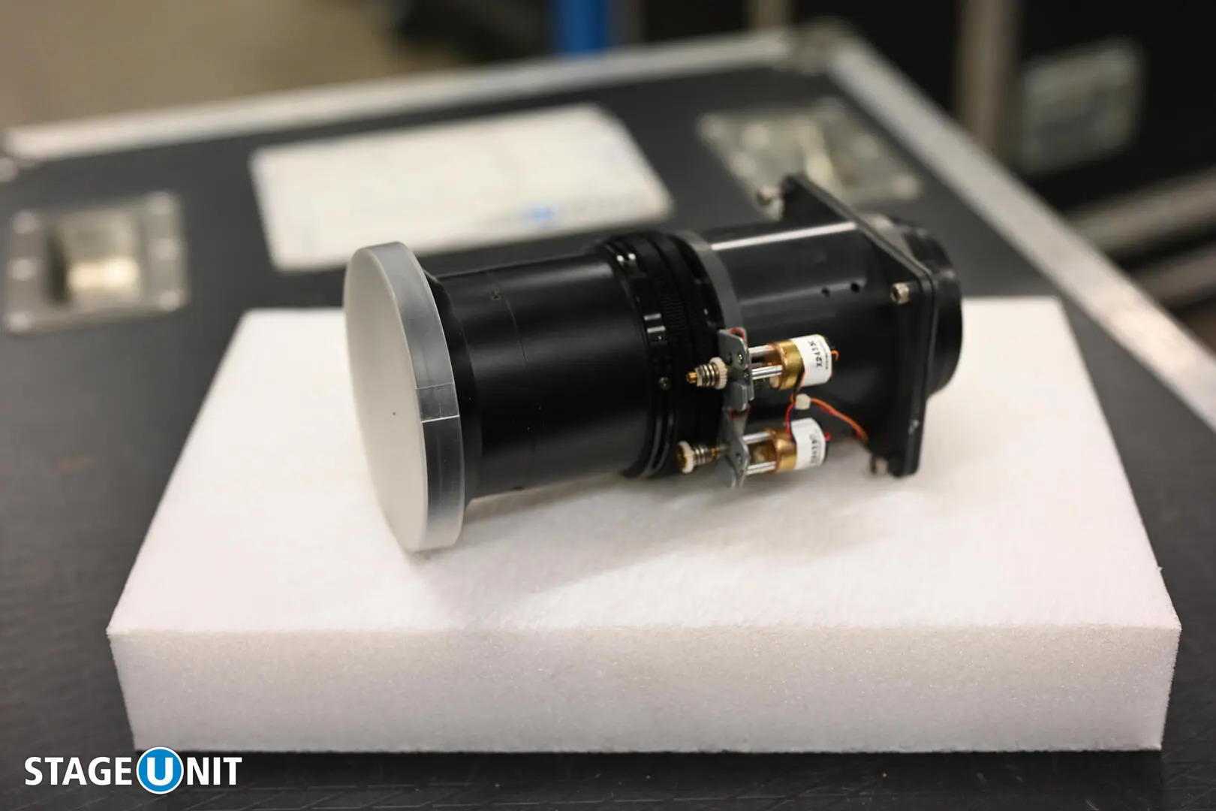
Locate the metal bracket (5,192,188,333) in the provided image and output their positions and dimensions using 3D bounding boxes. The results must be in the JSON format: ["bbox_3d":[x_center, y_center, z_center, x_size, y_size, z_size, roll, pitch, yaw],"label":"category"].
[{"bbox_3d":[-0.372,-0.100,1.234,0.124,0.020,0.188,-10,33,-11],"label":"metal bracket"}]

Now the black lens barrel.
[{"bbox_3d":[0.036,-0.029,0.834,0.268,0.128,0.143,-11,33,-20],"label":"black lens barrel"}]

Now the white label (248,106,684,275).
[{"bbox_3d":[-0.123,-0.177,1.320,0.297,0.003,0.212,-10,33,-12],"label":"white label"}]

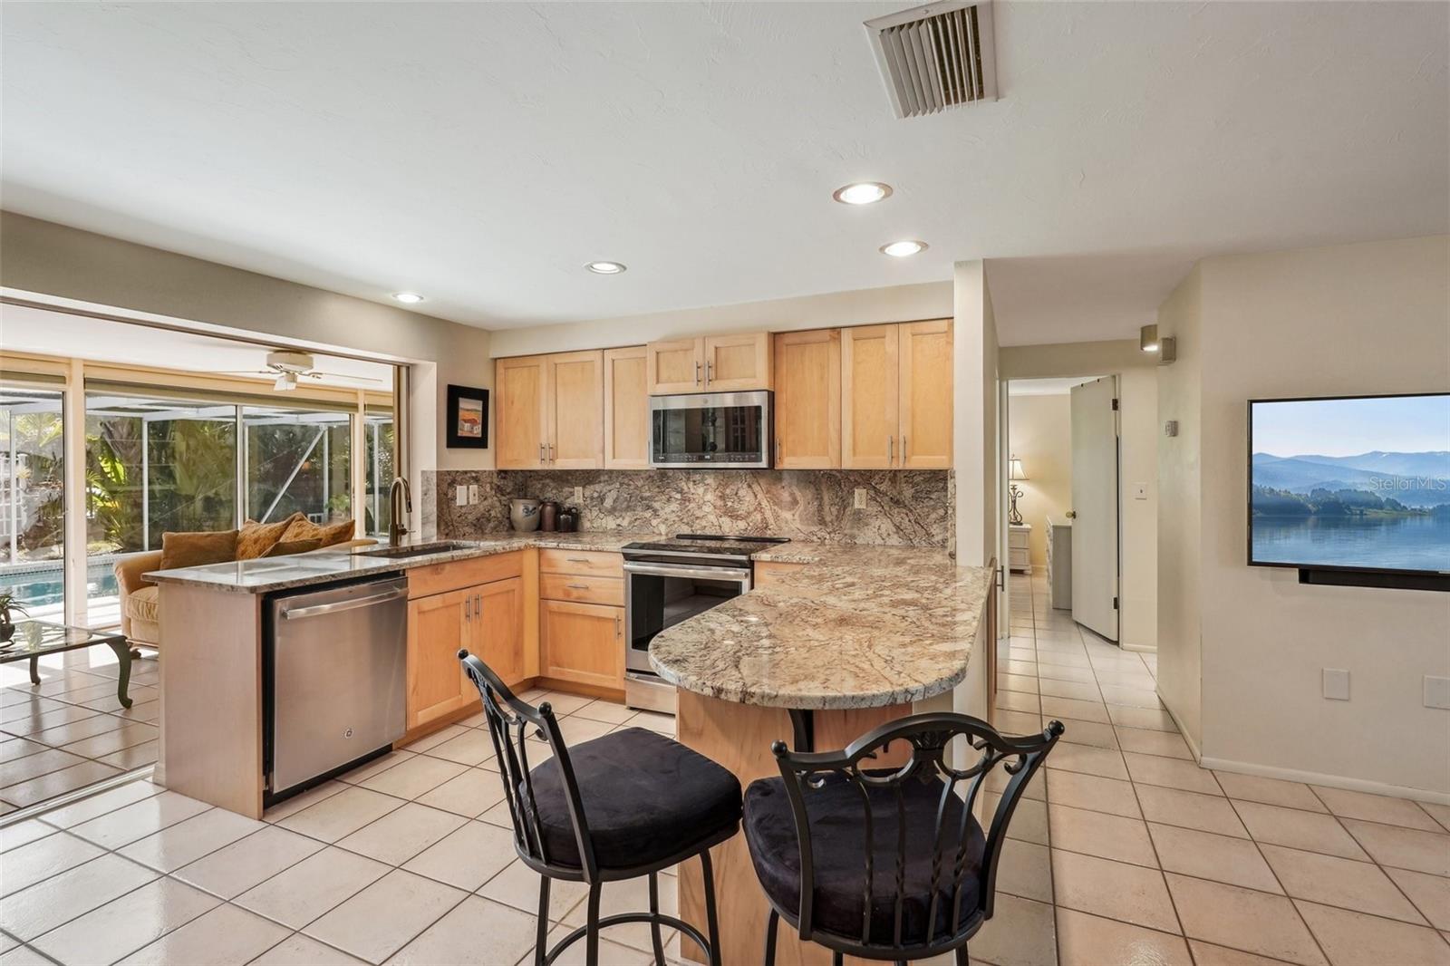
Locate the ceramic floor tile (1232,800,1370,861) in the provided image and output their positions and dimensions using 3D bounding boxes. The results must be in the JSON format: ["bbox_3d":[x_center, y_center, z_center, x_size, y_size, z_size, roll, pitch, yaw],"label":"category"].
[{"bbox_3d":[2.139,1.299,2.415,0.330,0.010,0.330,0,1,24],"label":"ceramic floor tile"}]

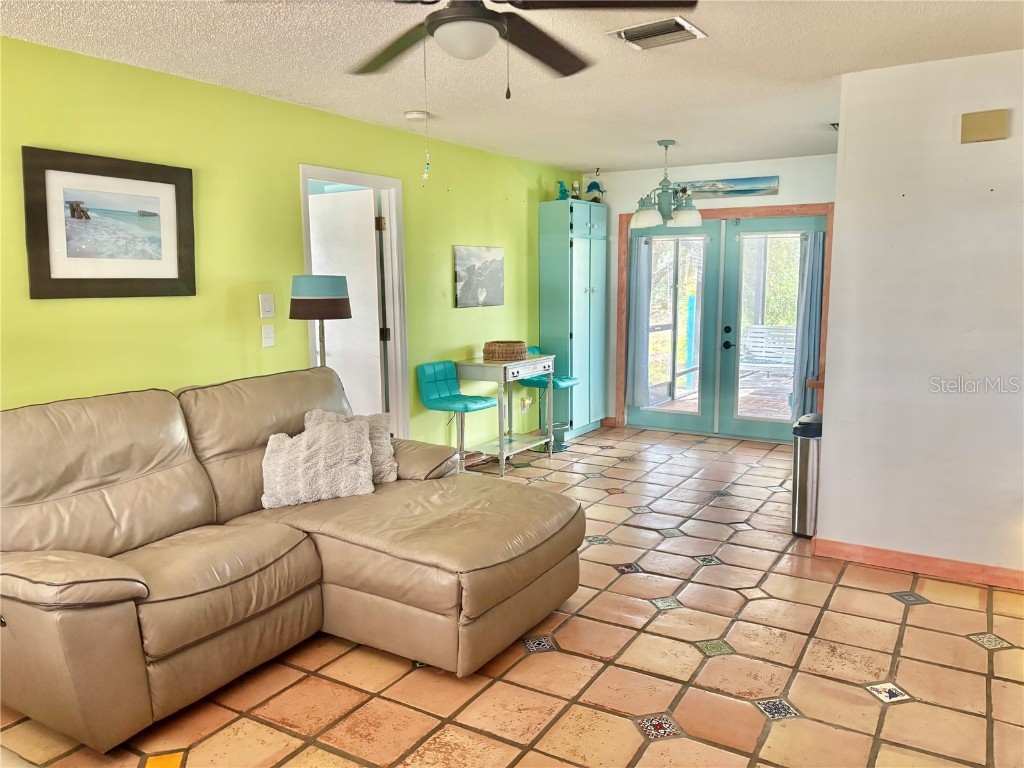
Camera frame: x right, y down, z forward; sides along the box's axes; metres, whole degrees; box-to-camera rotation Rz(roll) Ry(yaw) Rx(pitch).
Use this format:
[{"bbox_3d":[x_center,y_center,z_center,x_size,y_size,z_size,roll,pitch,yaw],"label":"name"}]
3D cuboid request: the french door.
[{"bbox_3d":[1.893,-0.504,7.031,1.781,1.967,0.080,5,10,32],"label":"french door"}]

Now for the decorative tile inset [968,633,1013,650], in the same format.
[{"bbox_3d":[1.949,1.053,3.136,0.102,0.010,0.102,-2,8,-13],"label":"decorative tile inset"}]

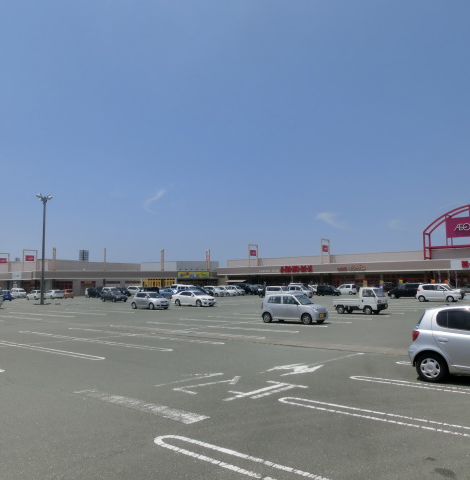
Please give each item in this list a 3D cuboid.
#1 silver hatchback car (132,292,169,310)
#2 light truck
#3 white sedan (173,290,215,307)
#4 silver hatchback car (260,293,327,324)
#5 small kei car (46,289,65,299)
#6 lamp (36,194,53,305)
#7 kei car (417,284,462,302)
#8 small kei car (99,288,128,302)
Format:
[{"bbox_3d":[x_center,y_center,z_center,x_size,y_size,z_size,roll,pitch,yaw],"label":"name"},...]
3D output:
[{"bbox_3d":[-7.568,5.434,39.804,3.700,1.510,1.690,-5,-7,38],"label":"silver hatchback car"},{"bbox_3d":[8.232,3.996,29.318,3.295,1.760,1.400,-6,-7,41],"label":"light truck"},{"bbox_3d":[-3.970,5.633,42.739,4.580,1.450,1.740,-5,-7,36],"label":"white sedan"},{"bbox_3d":[3.132,3.651,23.555,3.395,1.500,1.475,-5,-7,36],"label":"silver hatchback car"},{"bbox_3d":[-27.752,8.219,68.071,3.395,1.530,1.475,-5,-7,39],"label":"small kei car"},{"bbox_3d":[-21.589,1.110,50.174,1.750,12.300,1.700,1,-6,-23],"label":"lamp"},{"bbox_3d":[18.633,4.882,40.807,3.395,1.580,1.475,-4,-6,32],"label":"kei car"},{"bbox_3d":[-13.985,6.462,51.574,3.395,1.500,1.475,-6,-7,43],"label":"small kei car"}]

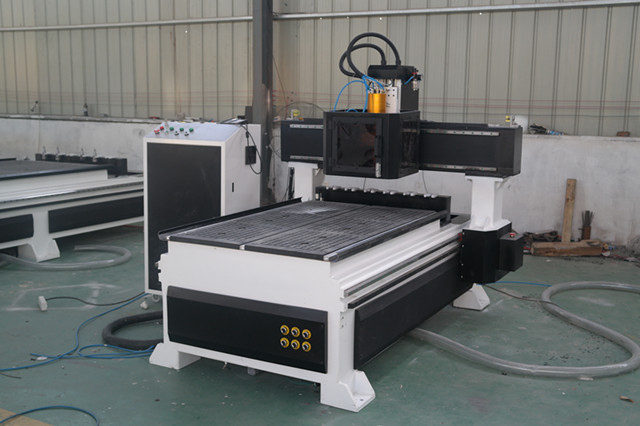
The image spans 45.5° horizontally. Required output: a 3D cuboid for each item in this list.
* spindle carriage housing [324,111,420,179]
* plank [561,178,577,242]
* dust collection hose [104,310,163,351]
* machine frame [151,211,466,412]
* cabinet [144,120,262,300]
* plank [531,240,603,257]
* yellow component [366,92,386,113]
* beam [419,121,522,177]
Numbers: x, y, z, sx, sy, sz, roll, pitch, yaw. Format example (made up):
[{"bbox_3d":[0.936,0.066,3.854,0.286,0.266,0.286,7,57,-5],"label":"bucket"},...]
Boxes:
[{"bbox_3d":[0.340,-0.454,4.931,0.513,0.393,0.350,6,11,29],"label":"spindle carriage housing"},{"bbox_3d":[2.396,-0.009,7.359,0.087,0.638,0.030,5,4,21],"label":"plank"},{"bbox_3d":[-0.979,0.701,4.687,0.581,0.058,0.745,6,11,29],"label":"dust collection hose"},{"bbox_3d":[0.140,0.373,4.698,1.262,0.717,2.101,6,11,29],"label":"machine frame"},{"bbox_3d":[-0.806,0.009,5.269,0.646,1.236,0.447,5,10,25],"label":"cabinet"},{"bbox_3d":[2.254,0.329,6.981,0.648,0.090,0.160,0,9,-3],"label":"plank"},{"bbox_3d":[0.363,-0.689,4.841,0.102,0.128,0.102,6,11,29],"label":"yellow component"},{"bbox_3d":[0.501,-0.463,5.224,1.703,0.293,0.182,6,11,29],"label":"beam"}]

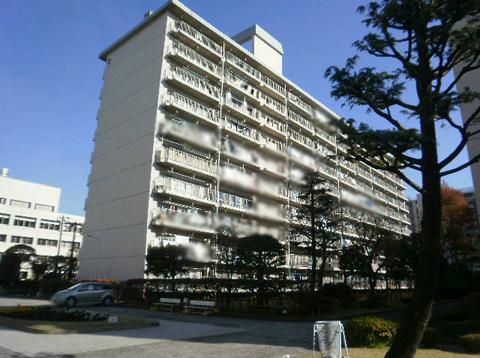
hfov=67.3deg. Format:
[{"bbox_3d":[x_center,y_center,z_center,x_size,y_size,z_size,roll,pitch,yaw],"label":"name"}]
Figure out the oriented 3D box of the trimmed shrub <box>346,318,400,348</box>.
[{"bbox_3d":[4.178,4.786,11.381,1.600,0.760,1.200,-4,-16,19],"label":"trimmed shrub"}]

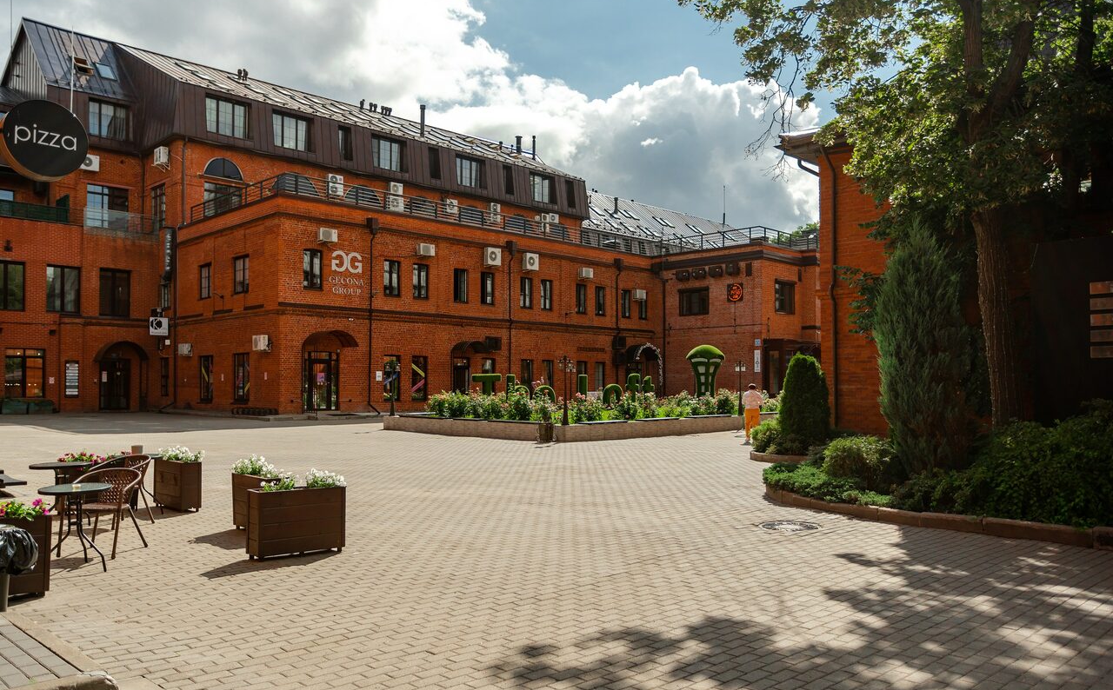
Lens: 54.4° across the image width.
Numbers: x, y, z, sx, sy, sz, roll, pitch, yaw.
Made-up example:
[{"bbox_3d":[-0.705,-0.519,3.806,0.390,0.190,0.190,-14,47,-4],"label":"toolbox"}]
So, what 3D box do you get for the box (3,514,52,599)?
[{"bbox_3d":[-4.165,1.544,7.793,0.920,0.600,0.290,2,-3,-36],"label":"box"}]

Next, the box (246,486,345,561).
[{"bbox_3d":[-2.347,1.602,9.807,0.840,0.600,0.270,2,-3,-40],"label":"box"}]

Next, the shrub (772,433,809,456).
[{"bbox_3d":[5.002,2.162,23.100,0.780,0.520,0.720,0,-2,0],"label":"shrub"}]

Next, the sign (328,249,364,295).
[{"bbox_3d":[-8.516,-2.903,43.800,0.080,1.780,1.850,-2,-3,39],"label":"sign"}]

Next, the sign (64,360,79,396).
[{"bbox_3d":[-22.881,1.622,51.100,0.070,1.720,0.660,-2,-3,41],"label":"sign"}]

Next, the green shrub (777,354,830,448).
[{"bbox_3d":[5.235,1.196,22.900,1.100,2.050,1.100,0,-2,0],"label":"green shrub"}]

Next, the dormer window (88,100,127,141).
[{"bbox_3d":[-21.745,-10.938,52.500,0.250,1.650,1.850,-2,-3,41],"label":"dormer window"}]

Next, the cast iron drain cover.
[{"bbox_3d":[2.555,2.004,11.844,0.700,0.050,0.720,0,-2,0],"label":"cast iron drain cover"}]

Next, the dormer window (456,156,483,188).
[{"bbox_3d":[-5.156,-10.339,64.500,0.400,1.680,2.200,-2,-3,39],"label":"dormer window"}]

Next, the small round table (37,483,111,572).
[{"bbox_3d":[-4.235,1.618,9.542,0.630,0.700,0.630,0,-2,0],"label":"small round table"}]

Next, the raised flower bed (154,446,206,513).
[{"bbox_3d":[-4.797,1.683,13.715,0.280,0.760,1.020,2,-3,-38],"label":"raised flower bed"}]

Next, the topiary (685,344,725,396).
[{"bbox_3d":[5.510,1.076,39.988,1.430,2.200,1.400,0,-2,0],"label":"topiary"}]

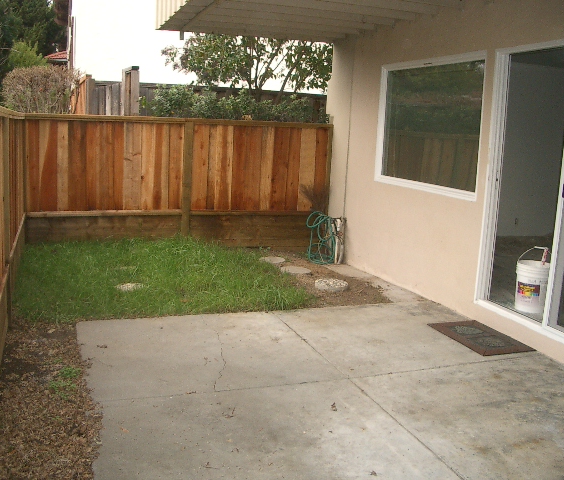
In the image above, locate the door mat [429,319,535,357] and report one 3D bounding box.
[{"bbox_3d":[1.520,0.739,4.981,0.462,0.016,0.758,-2,11,-20],"label":"door mat"}]

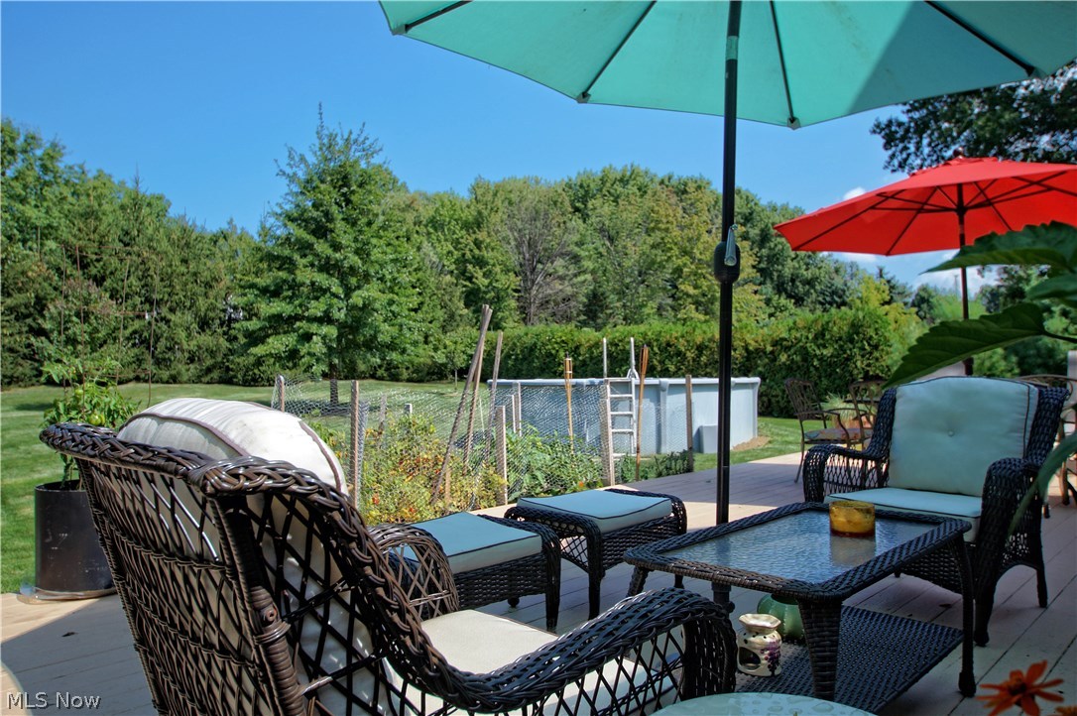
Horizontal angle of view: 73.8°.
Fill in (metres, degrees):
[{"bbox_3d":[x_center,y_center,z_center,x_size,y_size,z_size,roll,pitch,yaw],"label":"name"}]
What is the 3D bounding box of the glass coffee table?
[{"bbox_3d":[0.750,0.732,1.960,0.510,0.500,0.985,-2,-3,45],"label":"glass coffee table"}]

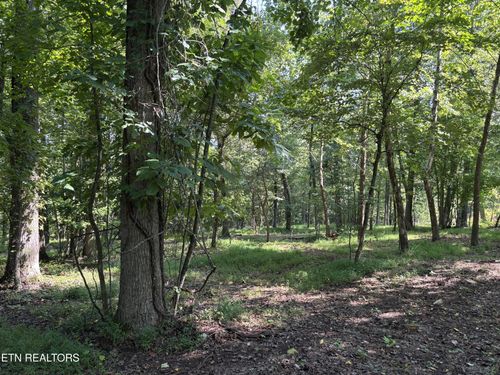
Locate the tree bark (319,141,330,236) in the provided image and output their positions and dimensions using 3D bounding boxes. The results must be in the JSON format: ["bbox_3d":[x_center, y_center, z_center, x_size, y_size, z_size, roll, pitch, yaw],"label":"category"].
[{"bbox_3d":[3.333,0.045,16.800,0.510,4.295,0.400,0,-2,0],"label":"tree bark"}]

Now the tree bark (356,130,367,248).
[{"bbox_3d":[3.920,0.000,13.200,0.334,4.148,0.300,0,-2,0],"label":"tree bark"}]

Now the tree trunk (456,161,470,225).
[{"bbox_3d":[13.077,0.368,23.000,0.815,4.043,0.700,0,-2,0],"label":"tree trunk"}]

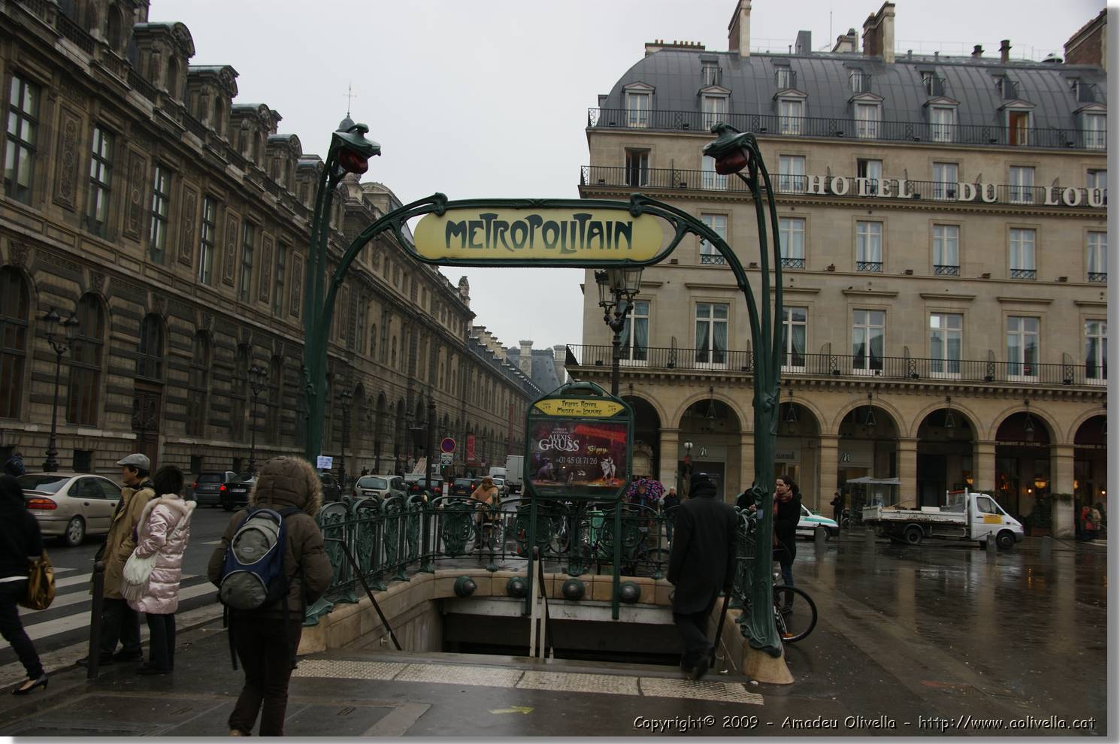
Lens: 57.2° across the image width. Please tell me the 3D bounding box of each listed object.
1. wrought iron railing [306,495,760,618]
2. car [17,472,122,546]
[{"bbox_3d":[-0.092,1.963,11.311,4.000,1.020,4.900,2,-6,5],"label":"wrought iron railing"},{"bbox_3d":[-10.380,2.860,21.750,1.760,1.430,4.500,2,-6,3],"label":"car"}]

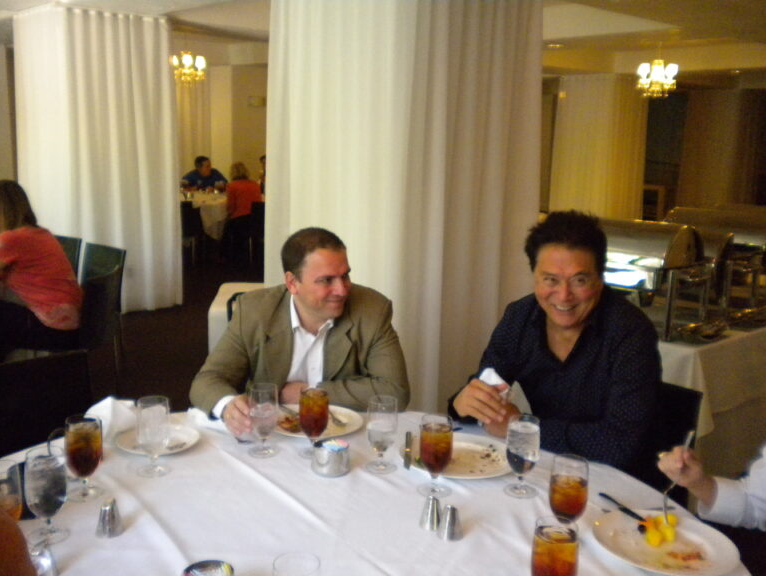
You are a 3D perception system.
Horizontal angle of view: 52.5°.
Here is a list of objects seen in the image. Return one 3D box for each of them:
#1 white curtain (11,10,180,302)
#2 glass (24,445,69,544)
[{"bbox_3d":[-2.587,-1.114,7.040,1.000,2.560,1.000,11,14,44],"label":"white curtain"},{"bbox_3d":[-0.637,0.393,1.473,0.076,0.168,0.076,1,10,0],"label":"glass"}]

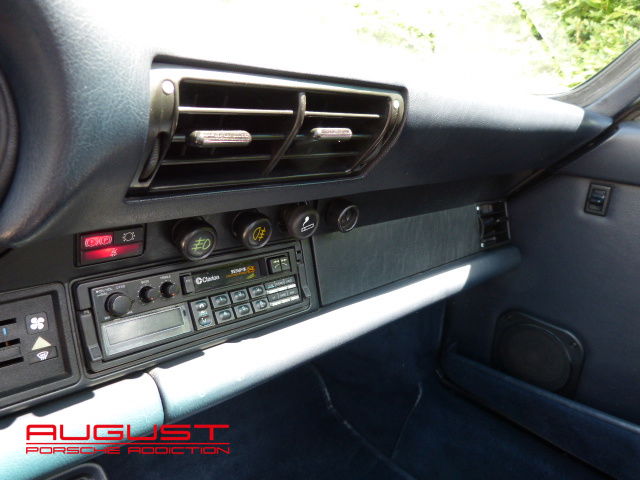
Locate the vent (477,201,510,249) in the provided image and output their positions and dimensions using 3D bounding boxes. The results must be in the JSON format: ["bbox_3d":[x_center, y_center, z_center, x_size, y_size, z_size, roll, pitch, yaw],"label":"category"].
[{"bbox_3d":[0.227,-0.020,0.654,0.080,0.063,0.022,-11,10,-40],"label":"vent"}]

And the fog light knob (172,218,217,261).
[{"bbox_3d":[-0.090,-0.001,0.345,0.027,0.027,0.019,-11,31,-40],"label":"fog light knob"}]

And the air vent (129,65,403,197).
[{"bbox_3d":[-0.034,-0.083,0.351,0.211,0.088,0.036,-11,46,-40],"label":"air vent"}]

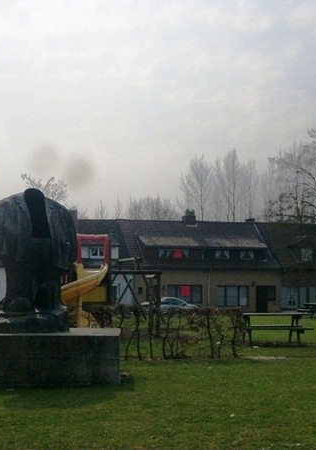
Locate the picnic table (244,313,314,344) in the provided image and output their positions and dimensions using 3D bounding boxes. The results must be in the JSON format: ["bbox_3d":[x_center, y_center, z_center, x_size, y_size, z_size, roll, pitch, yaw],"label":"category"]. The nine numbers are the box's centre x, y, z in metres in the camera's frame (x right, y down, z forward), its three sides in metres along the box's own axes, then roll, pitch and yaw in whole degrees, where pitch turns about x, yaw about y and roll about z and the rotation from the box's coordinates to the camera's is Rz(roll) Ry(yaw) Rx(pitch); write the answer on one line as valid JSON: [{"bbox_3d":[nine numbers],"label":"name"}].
[{"bbox_3d":[3.008,2.645,22.000,1.700,0.760,1.500,1,-4,-2],"label":"picnic table"}]

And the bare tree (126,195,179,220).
[{"bbox_3d":[-0.666,2.968,105.000,7.500,13.300,7.500,0,-4,0],"label":"bare tree"}]

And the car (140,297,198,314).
[{"bbox_3d":[0.914,6.229,66.000,4.350,1.420,1.750,1,-4,-10],"label":"car"}]

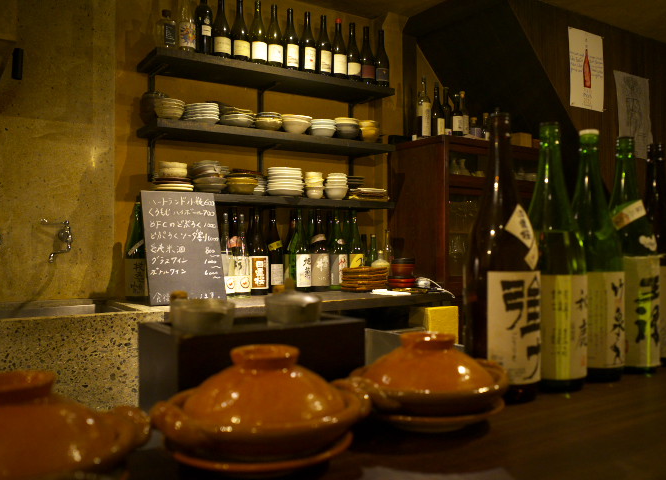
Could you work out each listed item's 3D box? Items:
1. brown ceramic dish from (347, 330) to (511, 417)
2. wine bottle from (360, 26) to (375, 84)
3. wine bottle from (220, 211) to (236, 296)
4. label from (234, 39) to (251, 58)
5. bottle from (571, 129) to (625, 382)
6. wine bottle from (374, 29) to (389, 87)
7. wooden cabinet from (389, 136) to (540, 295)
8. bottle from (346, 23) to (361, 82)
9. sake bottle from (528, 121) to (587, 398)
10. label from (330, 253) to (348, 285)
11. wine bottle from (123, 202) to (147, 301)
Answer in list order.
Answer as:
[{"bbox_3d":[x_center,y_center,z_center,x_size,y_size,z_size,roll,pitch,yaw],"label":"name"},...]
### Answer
[{"bbox_3d":[0.116,0.159,0.685,0.194,0.090,0.207,0,-1,0],"label":"brown ceramic dish"},{"bbox_3d":[0.175,-0.929,2.848,0.081,0.299,0.081,0,0,0],"label":"wine bottle"},{"bbox_3d":[-0.463,0.068,2.440,0.082,0.362,0.082,1,-1,-30],"label":"wine bottle"},{"bbox_3d":[-0.389,-0.819,2.401,0.069,0.065,0.020,0,1,-16],"label":"label"},{"bbox_3d":[0.421,0.021,0.915,0.105,0.397,0.105,1,-1,-33],"label":"bottle"},{"bbox_3d":[0.261,-0.966,2.990,0.075,0.297,0.075,0,-1,0],"label":"wine bottle"},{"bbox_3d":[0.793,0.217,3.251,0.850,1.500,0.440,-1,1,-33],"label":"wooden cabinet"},{"bbox_3d":[0.096,-0.909,2.738,0.077,0.298,0.077,0,1,-6],"label":"bottle"},{"bbox_3d":[0.335,0.021,0.861,0.105,0.397,0.105,1,-1,-33],"label":"sake bottle"},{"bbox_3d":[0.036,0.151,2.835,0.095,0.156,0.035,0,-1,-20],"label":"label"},{"bbox_3d":[-0.808,0.051,2.325,0.105,0.398,0.105,0,-1,-27],"label":"wine bottle"}]

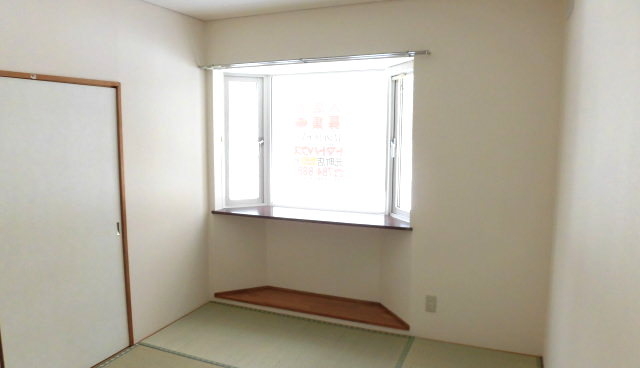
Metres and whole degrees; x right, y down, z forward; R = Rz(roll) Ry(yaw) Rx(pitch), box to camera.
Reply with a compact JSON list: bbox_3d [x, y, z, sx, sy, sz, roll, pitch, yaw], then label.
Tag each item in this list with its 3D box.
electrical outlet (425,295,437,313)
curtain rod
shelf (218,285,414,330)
[{"bbox_3d":[0.804,0.872,3.205,0.077,0.122,0.010,3,8,22],"label":"electrical outlet"},{"bbox_3d":[-0.118,-0.914,3.322,1.863,0.033,0.082,3,8,22],"label":"curtain rod"},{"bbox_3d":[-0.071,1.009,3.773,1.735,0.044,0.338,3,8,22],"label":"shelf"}]

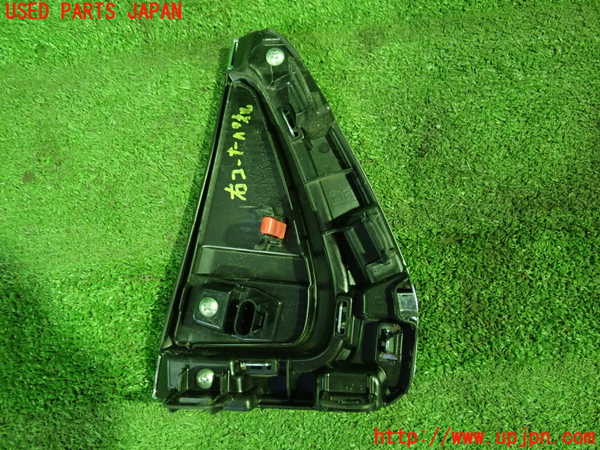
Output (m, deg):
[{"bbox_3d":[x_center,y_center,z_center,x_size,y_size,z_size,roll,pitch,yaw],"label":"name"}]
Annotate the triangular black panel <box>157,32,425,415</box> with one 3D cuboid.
[{"bbox_3d":[-0.011,-0.015,0.452,0.219,0.055,0.337,0,79,0],"label":"triangular black panel"}]

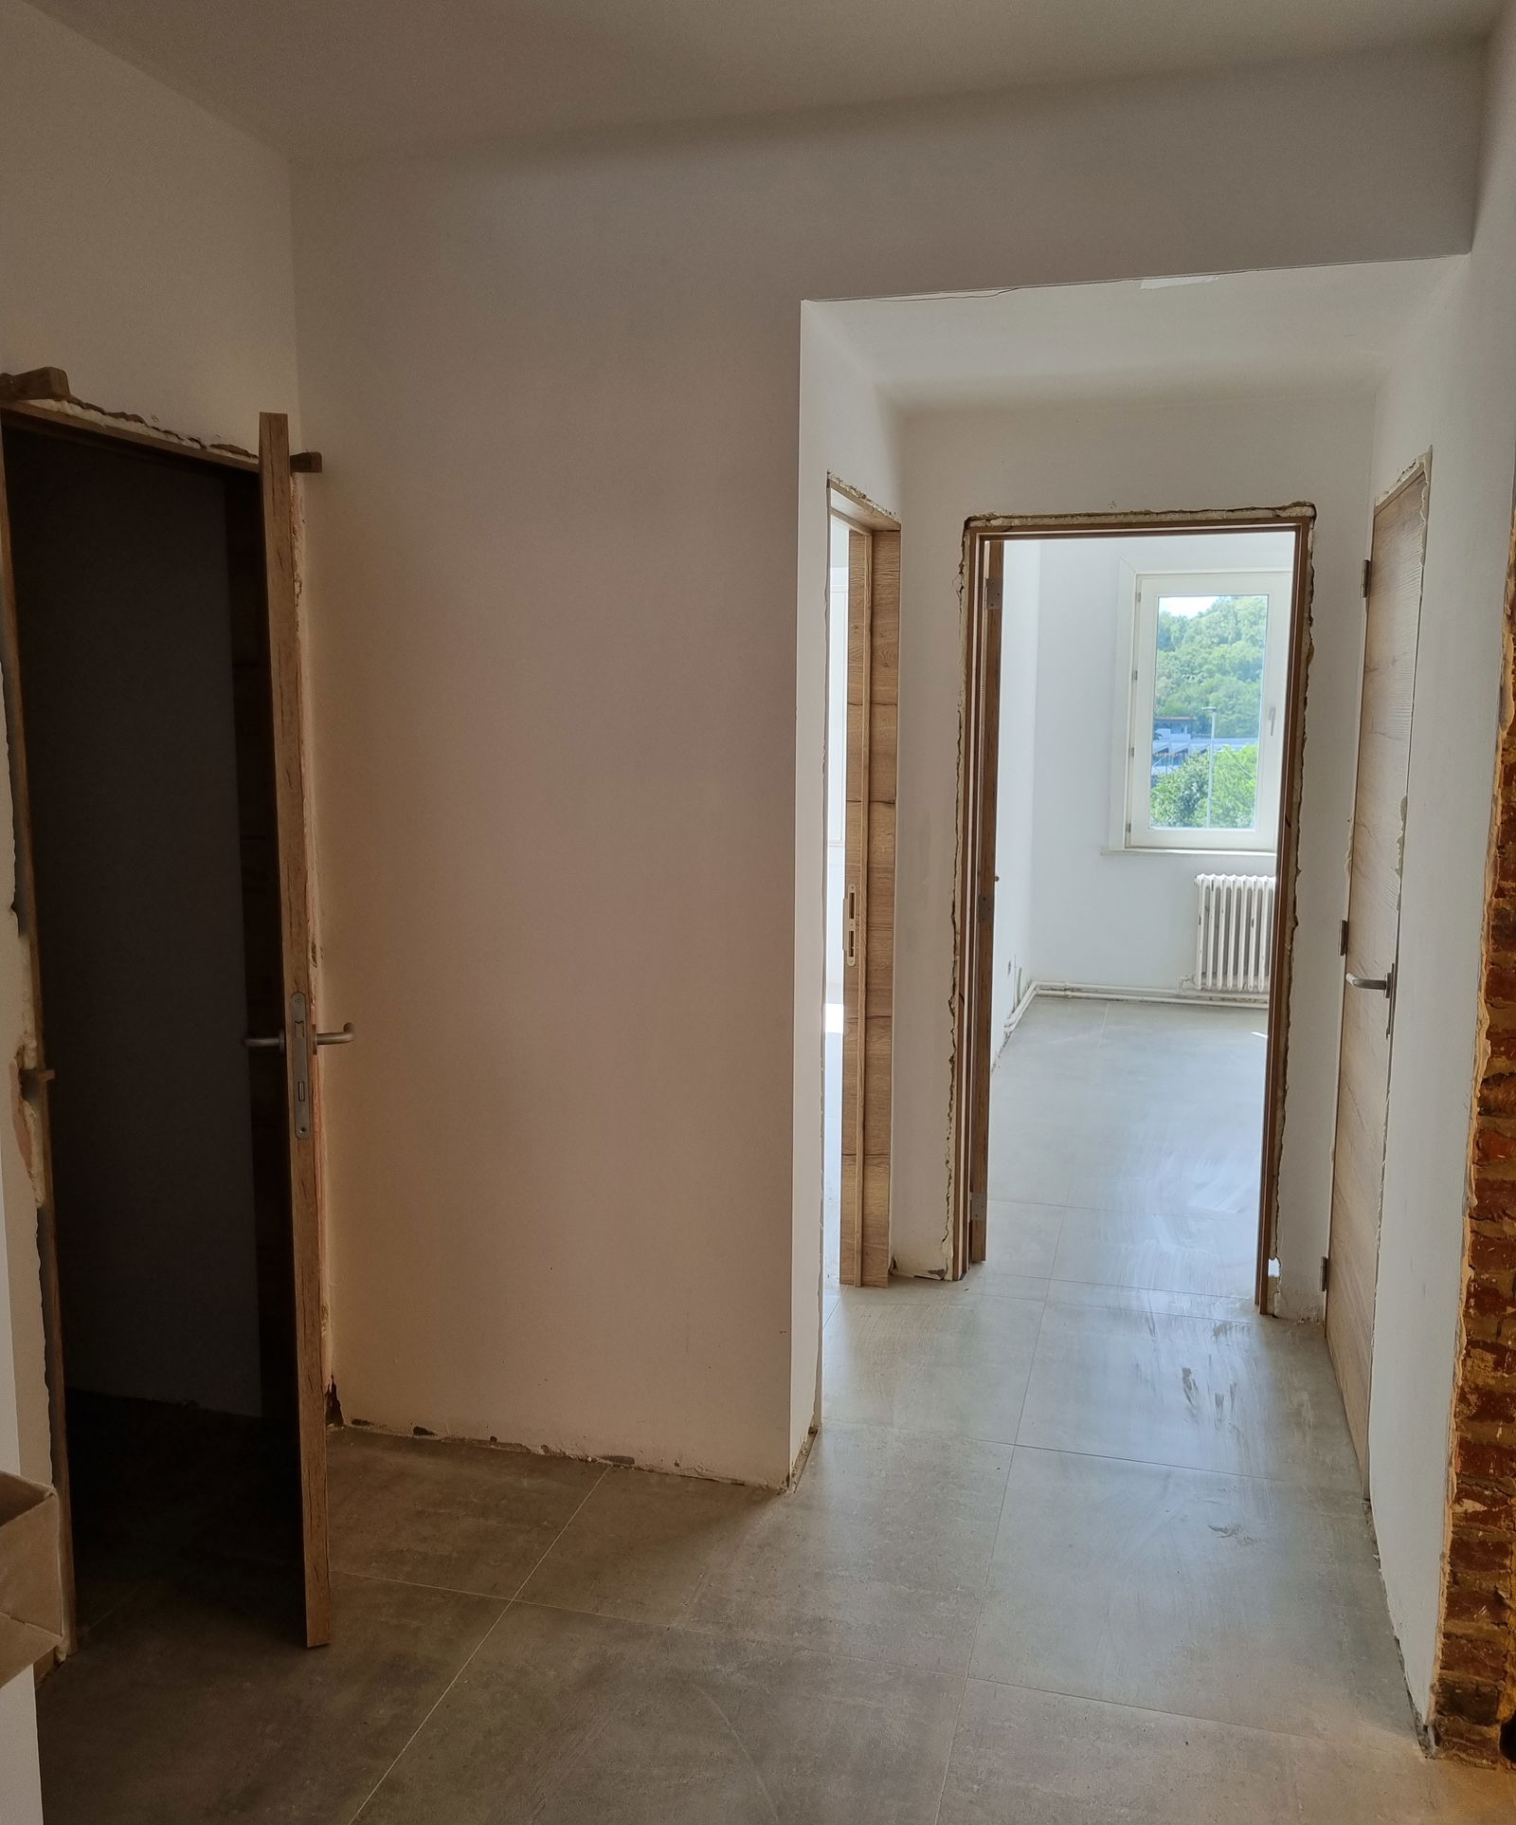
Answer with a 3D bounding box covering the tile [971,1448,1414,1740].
[{"bbox_3d":[0.785,1.223,2.794,0.700,0.010,0.800,2,8,15],"label":"tile"}]

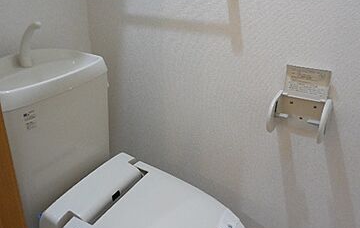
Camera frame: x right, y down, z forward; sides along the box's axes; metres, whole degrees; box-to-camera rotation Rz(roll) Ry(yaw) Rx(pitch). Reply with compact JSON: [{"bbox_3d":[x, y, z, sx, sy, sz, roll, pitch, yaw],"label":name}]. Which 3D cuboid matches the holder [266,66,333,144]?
[{"bbox_3d":[0.330,-0.031,0.939,0.148,0.169,0.090,12,27,22],"label":"holder"}]

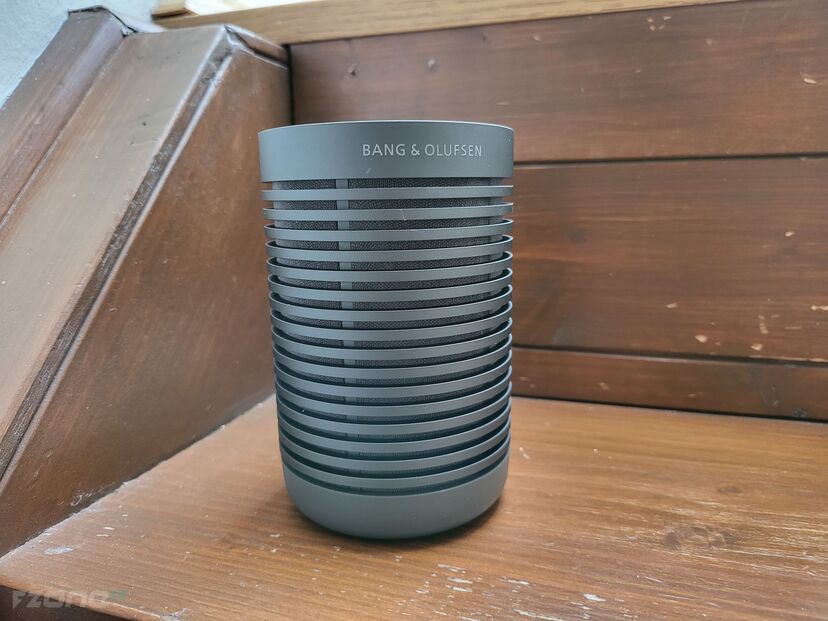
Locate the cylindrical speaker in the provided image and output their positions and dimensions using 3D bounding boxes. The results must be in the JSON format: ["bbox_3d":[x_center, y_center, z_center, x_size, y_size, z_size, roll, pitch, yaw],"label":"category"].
[{"bbox_3d":[-0.007,0.005,0.198,0.081,0.124,0.081,-5,12,-17],"label":"cylindrical speaker"}]

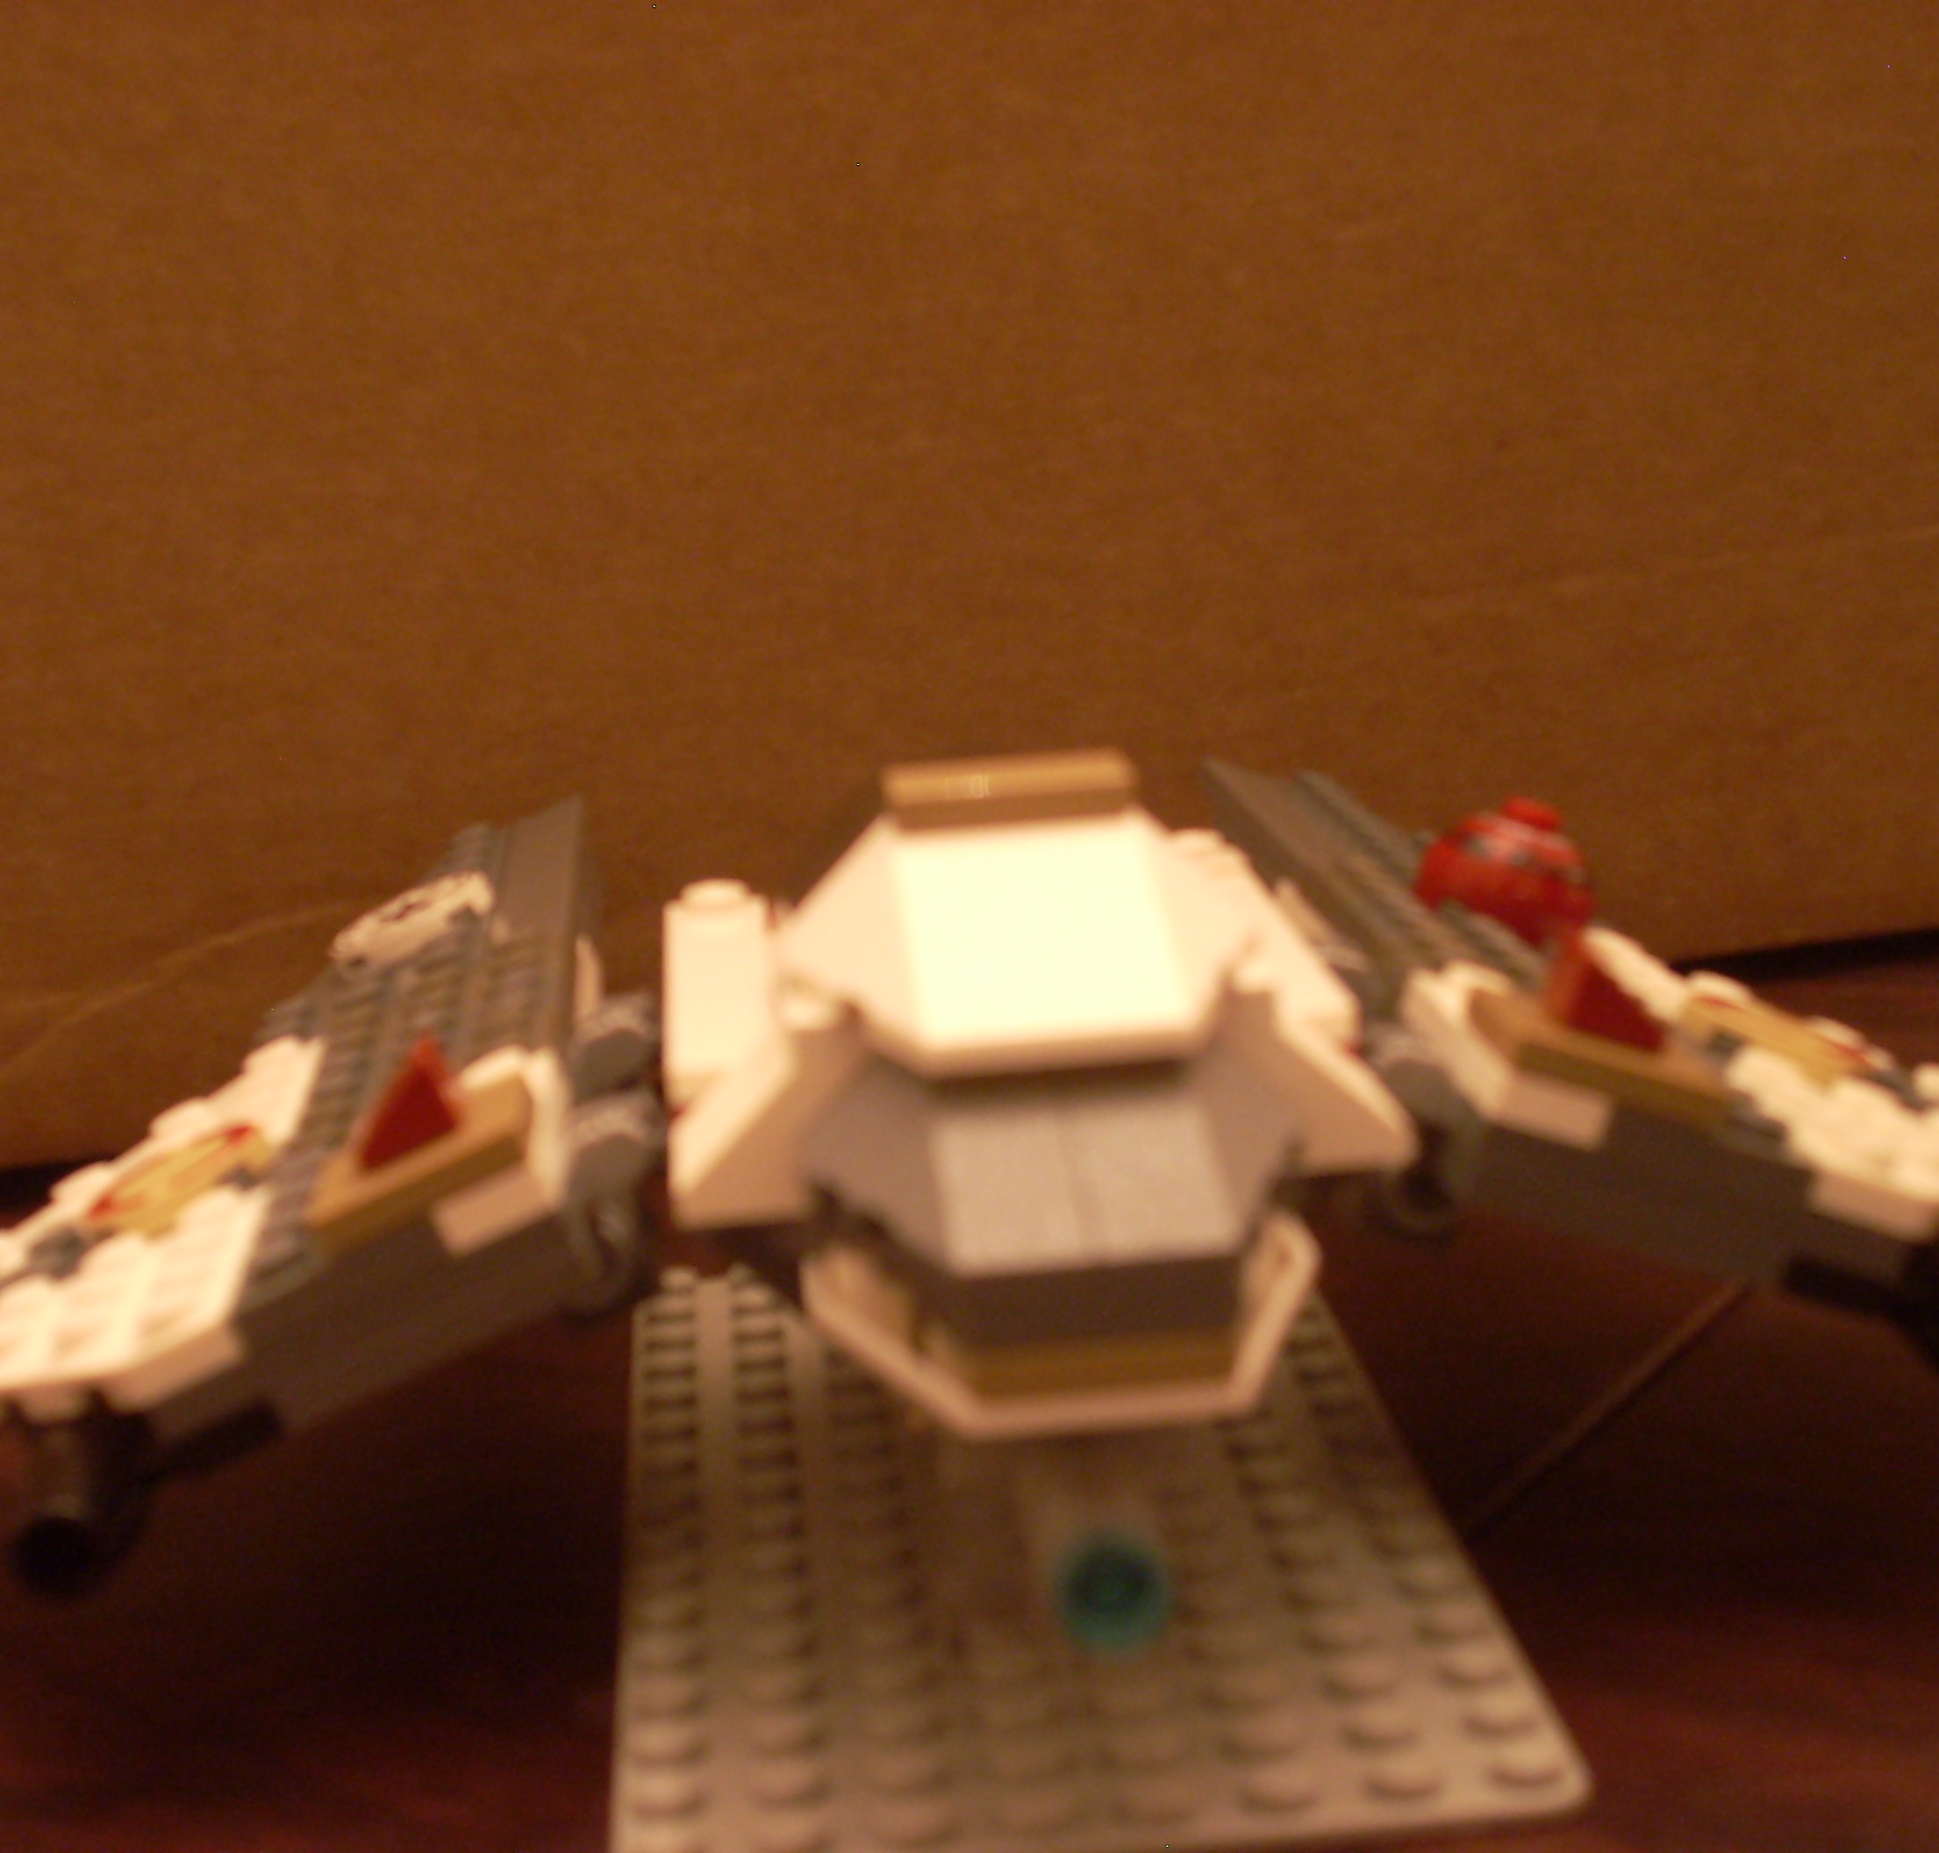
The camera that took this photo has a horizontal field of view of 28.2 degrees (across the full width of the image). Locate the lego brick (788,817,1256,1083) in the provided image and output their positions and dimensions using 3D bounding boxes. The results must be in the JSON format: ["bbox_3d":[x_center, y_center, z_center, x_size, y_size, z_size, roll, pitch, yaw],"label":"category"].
[{"bbox_3d":[0.004,0.000,0.240,0.032,0.010,0.032,-5,13,-3],"label":"lego brick"}]

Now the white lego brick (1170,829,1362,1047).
[{"bbox_3d":[0.021,0.001,0.292,0.008,0.005,0.053,-5,13,-3],"label":"white lego brick"}]

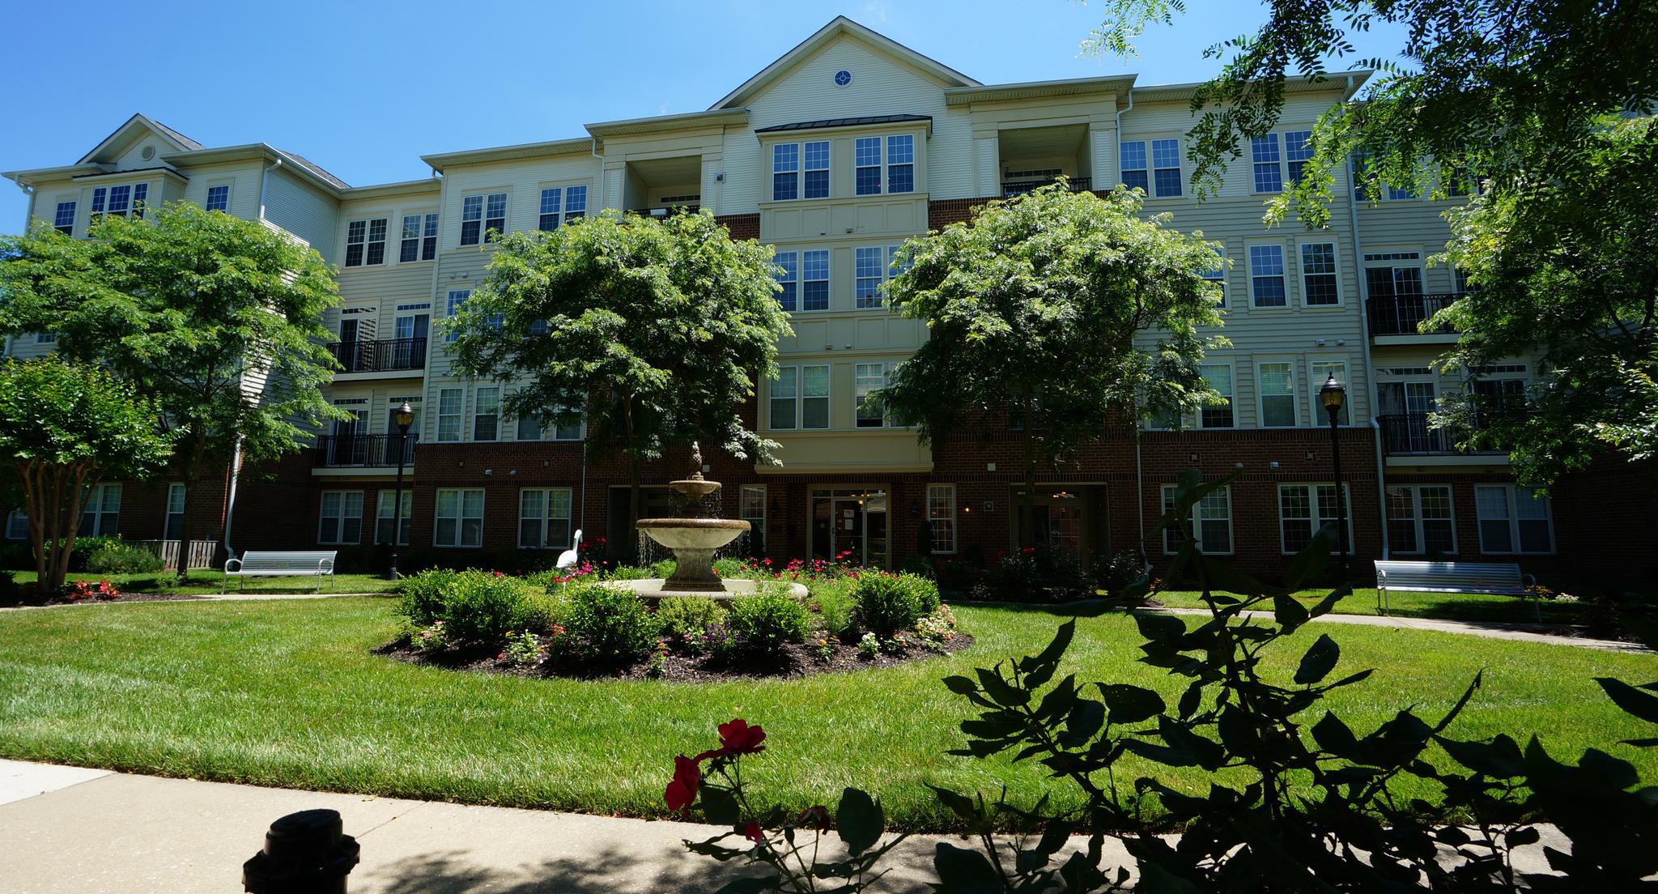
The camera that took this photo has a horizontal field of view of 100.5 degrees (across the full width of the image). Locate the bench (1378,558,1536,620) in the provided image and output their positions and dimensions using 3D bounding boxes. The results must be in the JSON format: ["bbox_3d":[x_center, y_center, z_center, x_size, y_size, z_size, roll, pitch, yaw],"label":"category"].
[{"bbox_3d":[9.835,2.249,10.908,1.900,0.820,0.640,-3,-8,24],"label":"bench"}]

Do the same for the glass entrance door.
[{"bbox_3d":[0.547,2.235,18.048,2.146,2.400,0.120,-1,-7,9],"label":"glass entrance door"}]

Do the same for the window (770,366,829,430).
[{"bbox_3d":[-0.761,-1.306,18.256,1.578,1.711,0.120,-1,-6,8],"label":"window"}]

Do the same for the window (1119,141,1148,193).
[{"bbox_3d":[8.267,-7.443,18.666,0.705,1.676,0.120,-1,-7,9],"label":"window"}]

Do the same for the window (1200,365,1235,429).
[{"bbox_3d":[10.141,-1.315,18.071,0.814,1.725,0.120,-1,-7,9],"label":"window"}]

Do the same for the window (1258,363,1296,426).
[{"bbox_3d":[11.354,-1.310,17.458,0.819,1.710,0.120,-1,-7,9],"label":"window"}]

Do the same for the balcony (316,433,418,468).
[{"bbox_3d":[-14.573,0.367,22.794,3.660,1.240,1.880,-1,-6,8],"label":"balcony"}]

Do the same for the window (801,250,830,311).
[{"bbox_3d":[-0.322,-4.460,18.539,0.706,1.668,0.120,-1,-6,8],"label":"window"}]

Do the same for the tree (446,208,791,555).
[{"bbox_3d":[-4.272,-0.962,14.778,7.100,8.058,7.000,-1,-7,9],"label":"tree"}]

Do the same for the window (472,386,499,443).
[{"bbox_3d":[-10.361,-0.973,20.945,0.842,1.683,0.120,-1,-7,9],"label":"window"}]

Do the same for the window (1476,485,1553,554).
[{"bbox_3d":[17.050,1.805,17.168,1.676,1.730,0.120,-1,-7,9],"label":"window"}]

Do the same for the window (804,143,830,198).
[{"bbox_3d":[-0.321,-7.660,19.146,0.725,1.678,0.120,-1,-7,9],"label":"window"}]

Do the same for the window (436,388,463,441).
[{"bbox_3d":[-11.767,-0.999,21.514,0.889,1.726,0.120,-1,-7,9],"label":"window"}]

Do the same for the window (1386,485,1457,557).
[{"bbox_3d":[15.353,1.891,17.951,1.585,1.800,0.120,-1,-7,9],"label":"window"}]

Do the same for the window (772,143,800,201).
[{"bbox_3d":[-1.171,-7.520,18.935,0.735,1.694,0.120,-1,-7,9],"label":"window"}]

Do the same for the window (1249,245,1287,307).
[{"bbox_3d":[11.535,-4.463,18.105,0.802,1.662,0.120,-1,-6,8],"label":"window"}]

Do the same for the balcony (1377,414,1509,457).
[{"bbox_3d":[15.332,-0.172,17.307,3.400,1.109,1.100,-1,-7,9],"label":"balcony"}]

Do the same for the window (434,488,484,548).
[{"bbox_3d":[-11.239,2.161,21.034,1.625,1.799,0.120,-1,-7,9],"label":"window"}]

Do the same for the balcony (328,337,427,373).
[{"bbox_3d":[-14.404,-2.758,22.654,3.580,1.174,1.250,-1,-7,9],"label":"balcony"}]

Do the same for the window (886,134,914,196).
[{"bbox_3d":[1.963,-7.676,18.785,0.712,1.697,0.120,-1,-7,9],"label":"window"}]

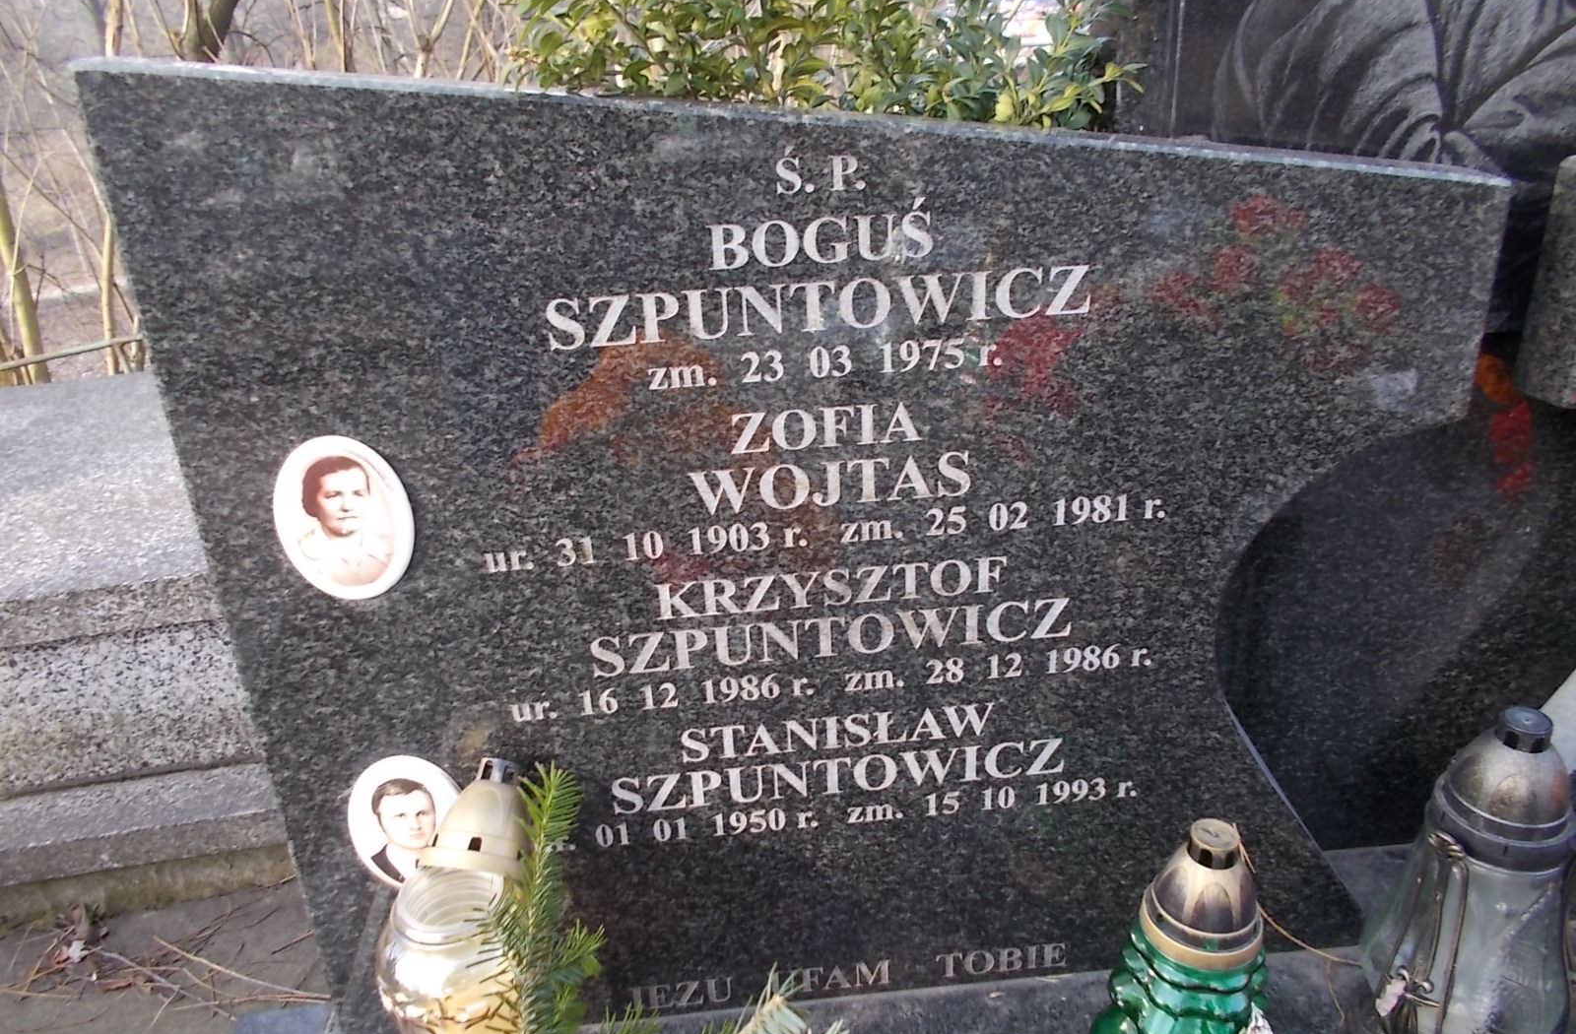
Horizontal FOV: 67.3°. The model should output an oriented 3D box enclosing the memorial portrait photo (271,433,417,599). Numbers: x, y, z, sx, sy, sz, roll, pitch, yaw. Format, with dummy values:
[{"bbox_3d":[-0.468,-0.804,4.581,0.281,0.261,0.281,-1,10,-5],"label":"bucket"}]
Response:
[{"bbox_3d":[-0.301,0.003,0.803,0.090,0.120,0.010,-4,24,-3],"label":"memorial portrait photo"}]

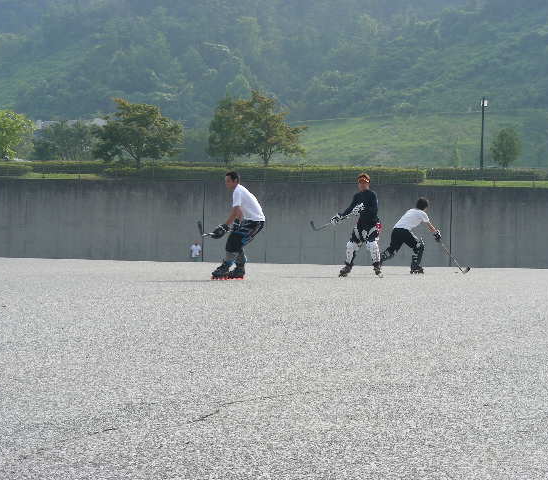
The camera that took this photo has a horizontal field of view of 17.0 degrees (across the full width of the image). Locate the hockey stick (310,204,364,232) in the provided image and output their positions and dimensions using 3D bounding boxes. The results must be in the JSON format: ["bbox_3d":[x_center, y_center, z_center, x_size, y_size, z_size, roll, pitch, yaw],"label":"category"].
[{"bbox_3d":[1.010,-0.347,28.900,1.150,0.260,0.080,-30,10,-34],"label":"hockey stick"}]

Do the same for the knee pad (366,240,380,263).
[{"bbox_3d":[1.601,0.184,29.300,0.170,0.390,0.150,-8,6,-3],"label":"knee pad"}]

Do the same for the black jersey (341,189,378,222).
[{"bbox_3d":[1.369,-0.544,29.300,0.600,0.580,0.360,1,1,7],"label":"black jersey"}]

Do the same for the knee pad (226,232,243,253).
[{"bbox_3d":[-0.591,0.037,27.400,0.190,0.290,0.170,1,1,-21],"label":"knee pad"}]

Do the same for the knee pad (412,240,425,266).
[{"bbox_3d":[2.471,0.214,31.300,0.150,0.450,0.150,12,0,-18],"label":"knee pad"}]

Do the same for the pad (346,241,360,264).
[{"bbox_3d":[1.265,0.200,29.300,0.170,0.400,0.150,14,6,20],"label":"pad"}]

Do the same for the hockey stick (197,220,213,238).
[{"bbox_3d":[-0.874,-0.154,26.900,0.080,0.270,1.100,-21,1,34],"label":"hockey stick"}]

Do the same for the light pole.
[{"bbox_3d":[12.850,-6.333,112.000,0.400,4.800,0.360,1,1,0],"label":"light pole"}]

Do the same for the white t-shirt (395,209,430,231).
[{"bbox_3d":[2.376,-0.352,31.400,0.280,0.540,0.470,48,-9,-21],"label":"white t-shirt"}]

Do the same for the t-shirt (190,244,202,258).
[{"bbox_3d":[-3.684,0.547,87.000,0.540,0.630,0.270,1,1,0],"label":"t-shirt"}]

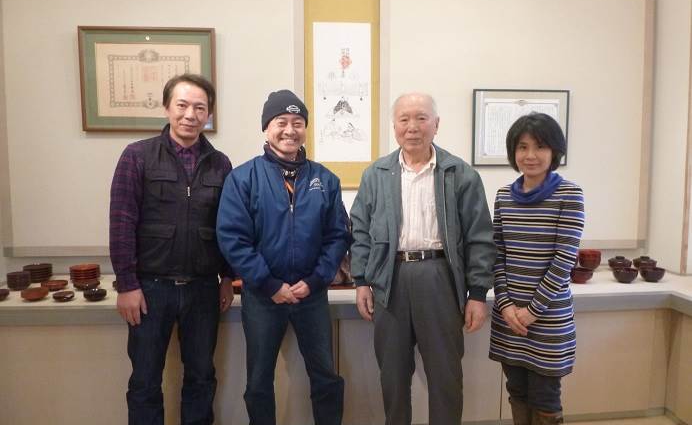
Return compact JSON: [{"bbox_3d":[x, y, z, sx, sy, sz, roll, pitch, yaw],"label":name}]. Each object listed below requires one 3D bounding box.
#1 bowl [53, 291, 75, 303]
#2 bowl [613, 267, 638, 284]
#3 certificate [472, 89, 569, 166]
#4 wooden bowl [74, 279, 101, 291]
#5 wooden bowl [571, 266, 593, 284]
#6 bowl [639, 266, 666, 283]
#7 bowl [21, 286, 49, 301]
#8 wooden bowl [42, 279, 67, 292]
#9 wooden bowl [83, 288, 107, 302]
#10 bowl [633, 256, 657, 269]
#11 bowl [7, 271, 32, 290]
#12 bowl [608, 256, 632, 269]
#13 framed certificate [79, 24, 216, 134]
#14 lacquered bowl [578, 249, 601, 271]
[{"bbox_3d":[-1.347,0.405,2.391,0.091,0.034,0.091,0,5,-5],"label":"bowl"},{"bbox_3d":[1.558,0.356,2.788,0.128,0.072,0.128,0,5,0],"label":"bowl"},{"bbox_3d":[1.094,-0.525,3.118,0.619,0.467,0.025,0,5,-5],"label":"certificate"},{"bbox_3d":[-1.351,0.387,2.610,0.128,0.042,0.128,0,5,-5],"label":"wooden bowl"},{"bbox_3d":[1.306,0.353,2.776,0.127,0.075,0.127,0,5,0],"label":"wooden bowl"},{"bbox_3d":[1.723,0.355,2.809,0.126,0.070,0.126,0,5,0],"label":"bowl"},{"bbox_3d":[-1.493,0.397,2.402,0.115,0.046,0.115,0,5,-5],"label":"bowl"},{"bbox_3d":[-1.508,0.385,2.594,0.125,0.040,0.125,0,5,-5],"label":"wooden bowl"},{"bbox_3d":[-1.200,0.401,2.398,0.100,0.046,0.100,0,5,-5],"label":"wooden bowl"},{"bbox_3d":[1.777,0.318,2.968,0.124,0.108,0.124,0,5,0],"label":"bowl"},{"bbox_3d":[-1.718,0.362,2.632,0.109,0.079,0.109,0,5,-5],"label":"bowl"},{"bbox_3d":[1.617,0.318,2.946,0.124,0.108,0.124,0,5,0],"label":"bowl"},{"bbox_3d":[-1.137,-0.763,2.880,0.764,0.595,0.030,0,8,-5],"label":"framed certificate"},{"bbox_3d":[1.523,0.304,3.126,0.131,0.118,0.131,0,5,0],"label":"lacquered bowl"}]

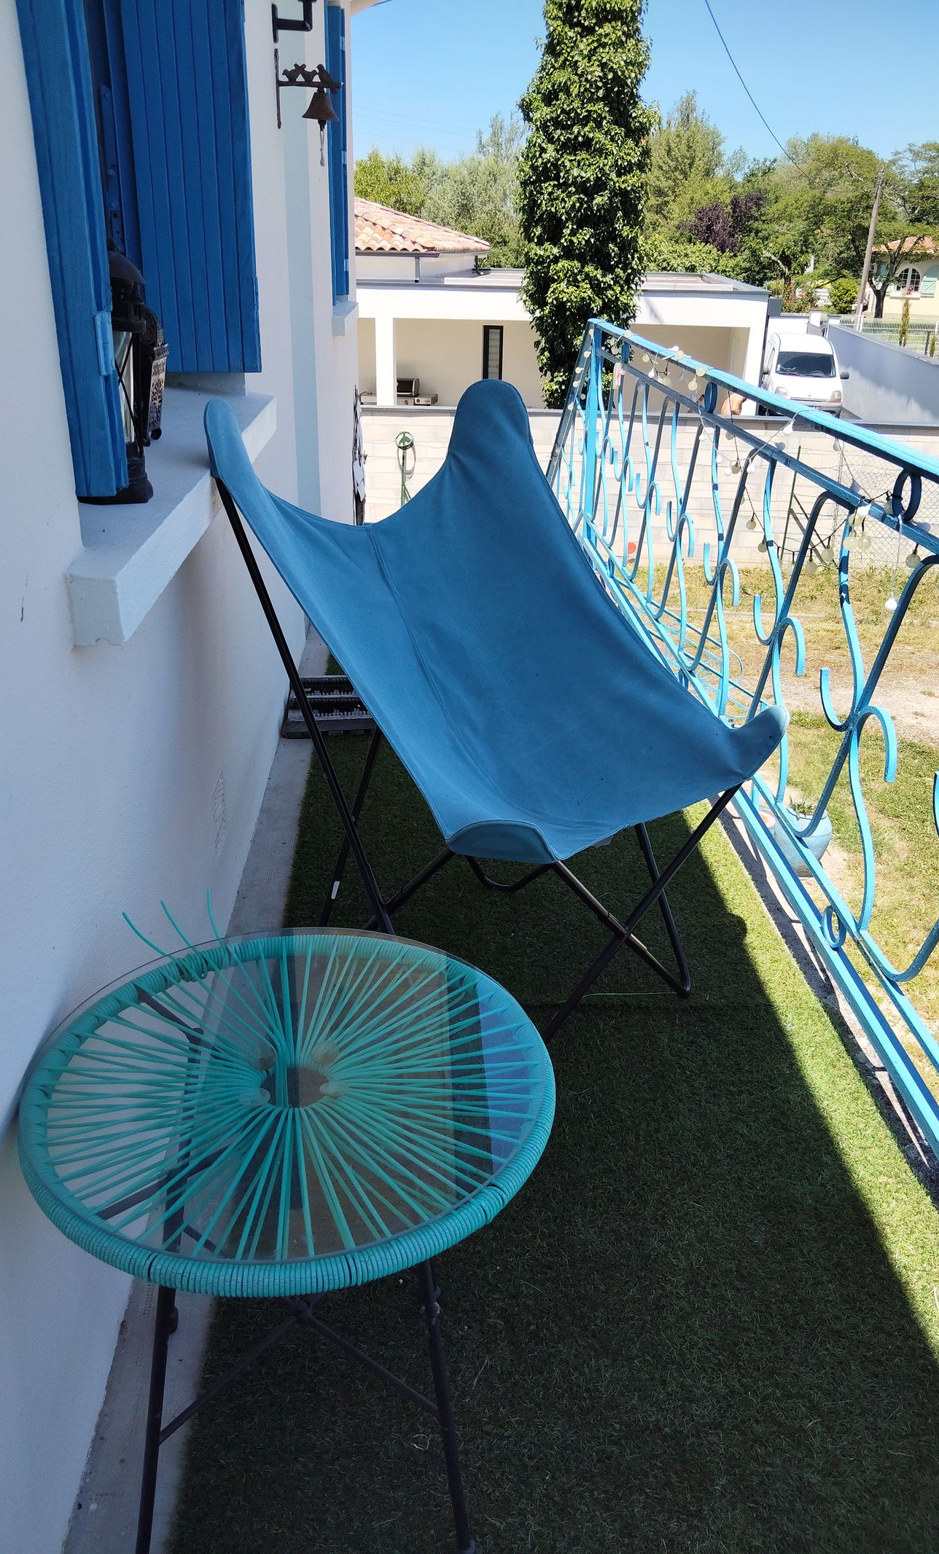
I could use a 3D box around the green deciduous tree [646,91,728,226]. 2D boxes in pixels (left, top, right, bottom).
[{"bbox_3d":[9.762,-25.002,49.993,4.600,9.200,4.600,6,25,8],"label":"green deciduous tree"}]

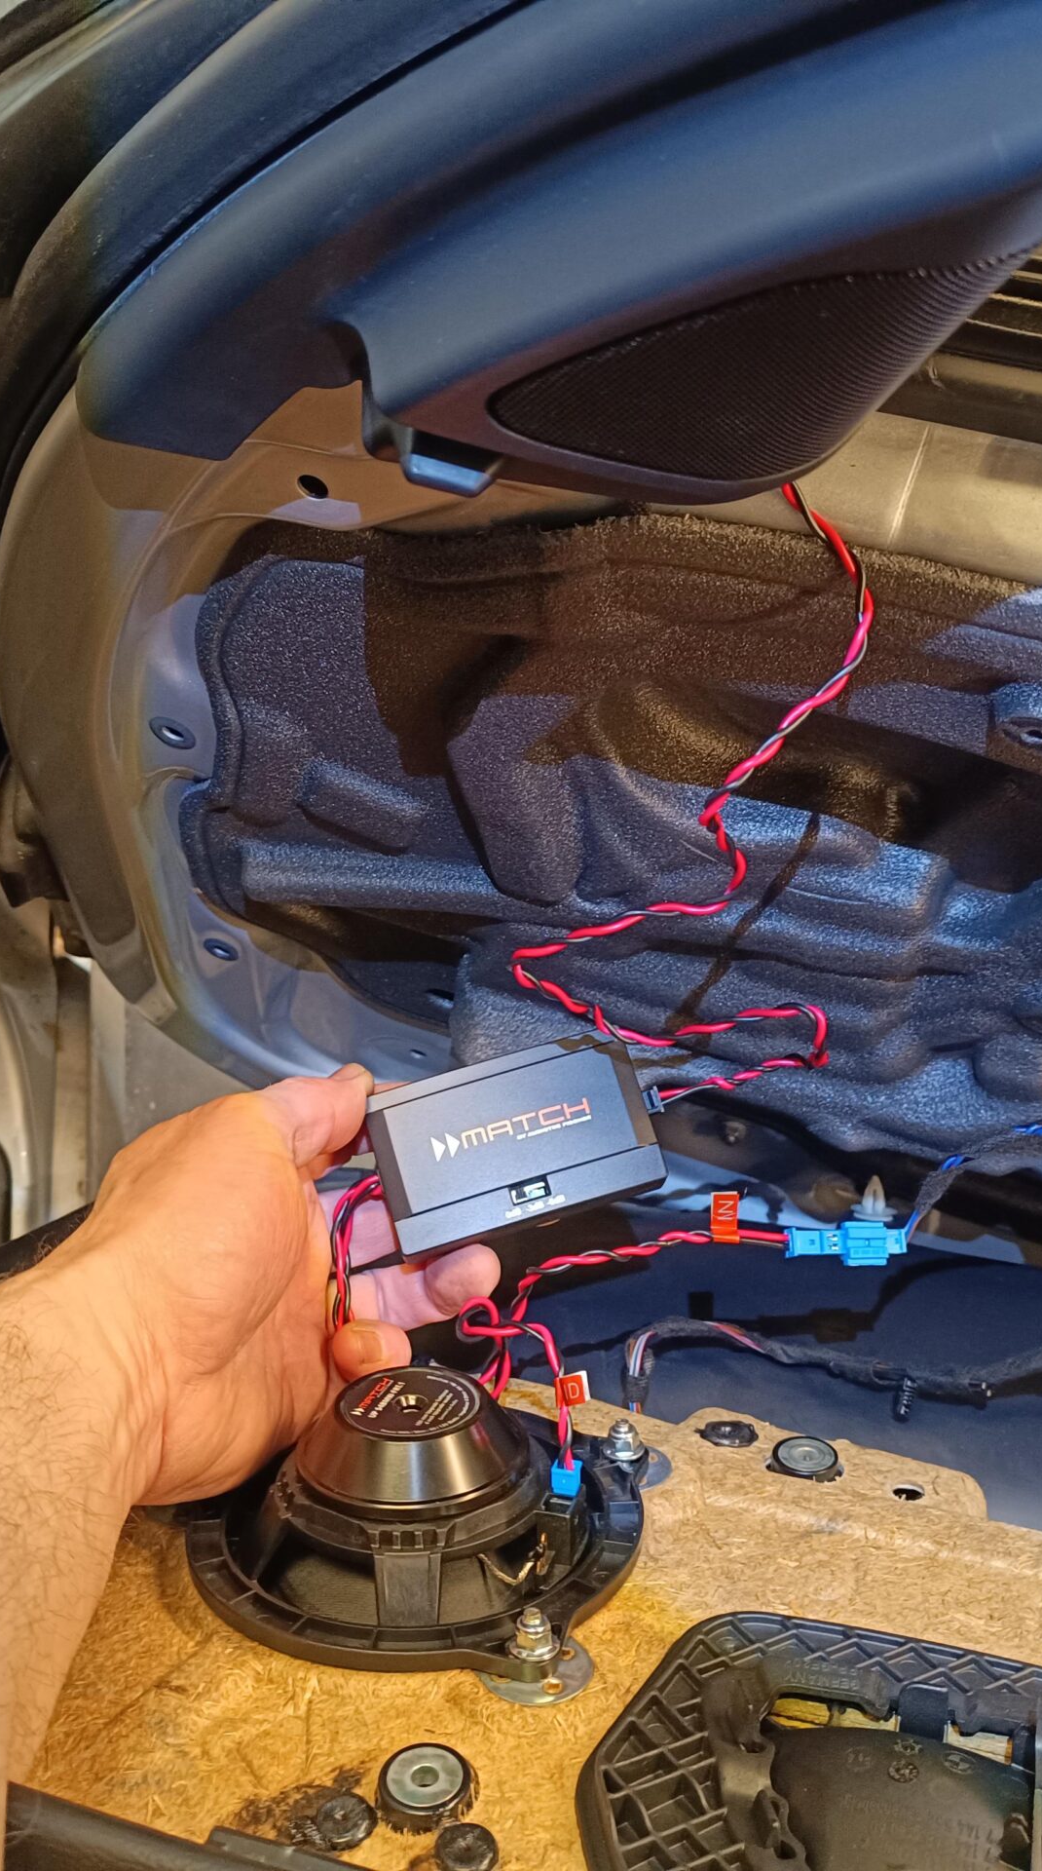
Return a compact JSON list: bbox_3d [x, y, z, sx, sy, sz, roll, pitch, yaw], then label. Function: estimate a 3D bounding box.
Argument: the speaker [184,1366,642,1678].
[{"bbox_3d":[-0.027,0.143,0.455,0.124,0.044,0.128,0,13,0],"label":"speaker"}]

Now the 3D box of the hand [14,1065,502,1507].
[{"bbox_3d":[-0.064,0.083,0.420,0.078,0.095,0.135,20,15,36],"label":"hand"}]

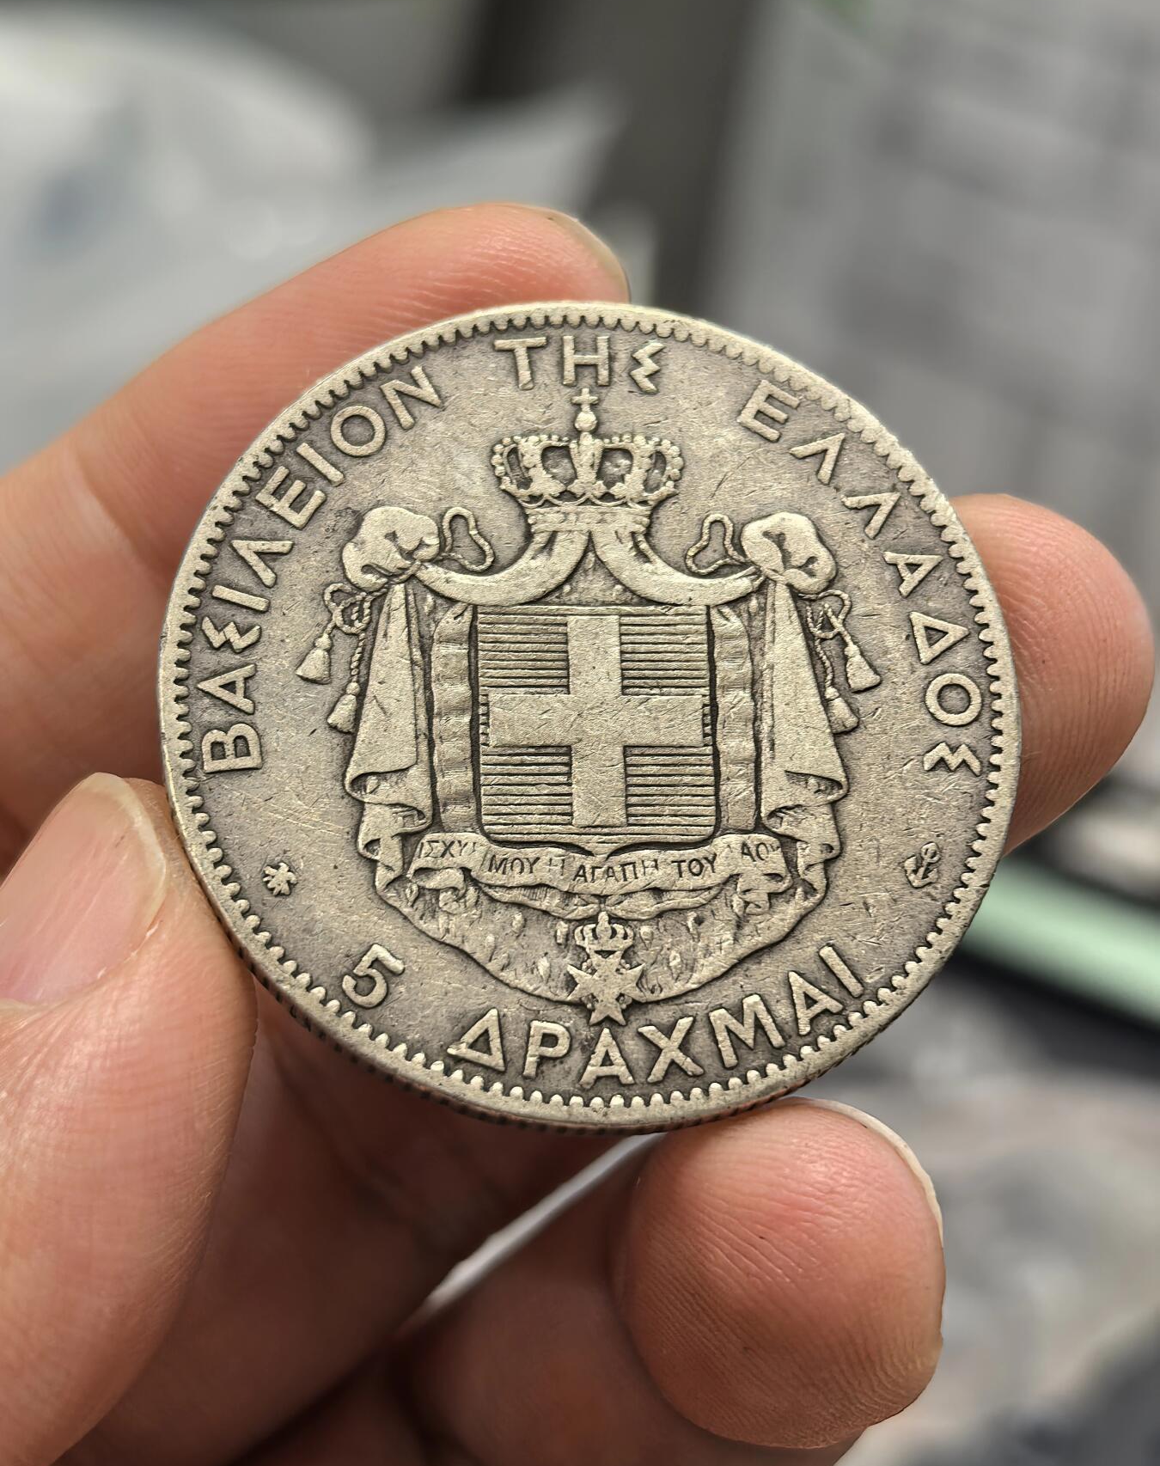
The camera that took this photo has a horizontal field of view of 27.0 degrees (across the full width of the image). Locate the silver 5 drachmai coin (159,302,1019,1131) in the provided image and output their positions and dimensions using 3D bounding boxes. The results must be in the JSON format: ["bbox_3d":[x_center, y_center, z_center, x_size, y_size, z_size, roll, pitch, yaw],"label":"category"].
[{"bbox_3d":[0.001,-0.001,0.104,0.037,0.003,0.037,1,71,-6],"label":"silver 5 drachmai coin"}]

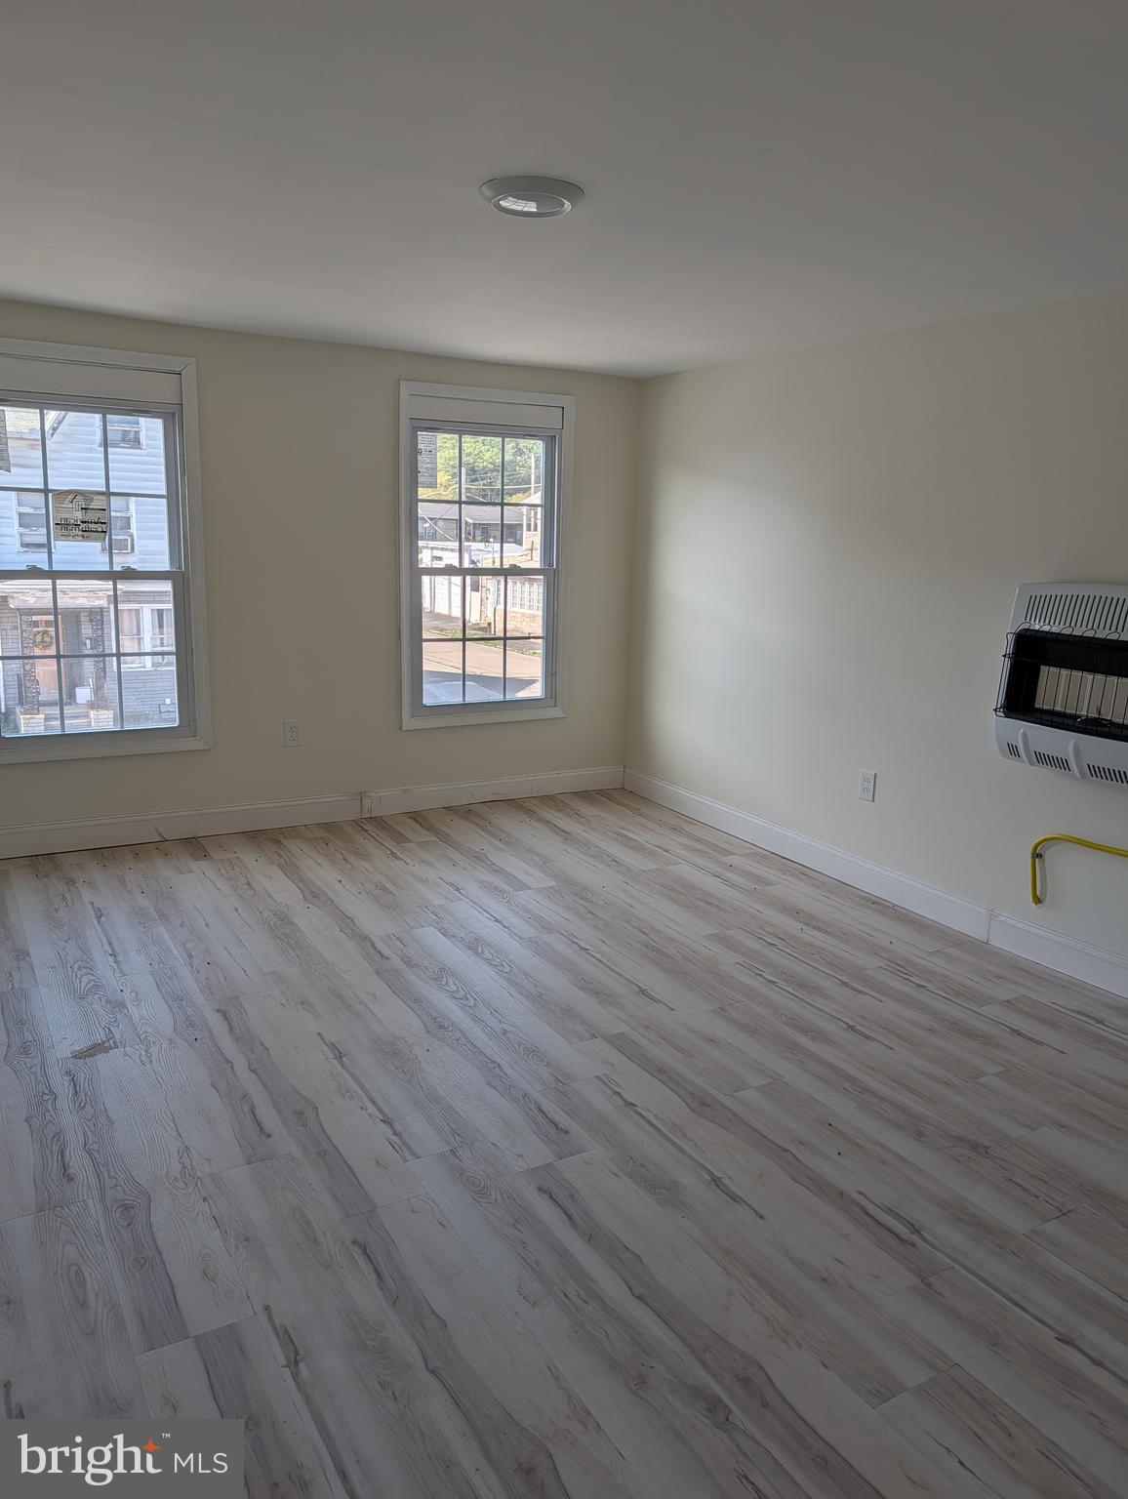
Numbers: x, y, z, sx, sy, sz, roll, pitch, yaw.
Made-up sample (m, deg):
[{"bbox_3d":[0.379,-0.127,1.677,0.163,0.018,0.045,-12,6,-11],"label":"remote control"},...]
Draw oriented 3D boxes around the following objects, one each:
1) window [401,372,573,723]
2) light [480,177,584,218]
[{"bbox_3d":[-0.401,-0.976,5.418,0.968,1.700,0.100,-5,14,-30],"label":"window"},{"bbox_3d":[-0.075,-1.303,2.467,0.248,0.030,0.248,2,12,0],"label":"light"}]

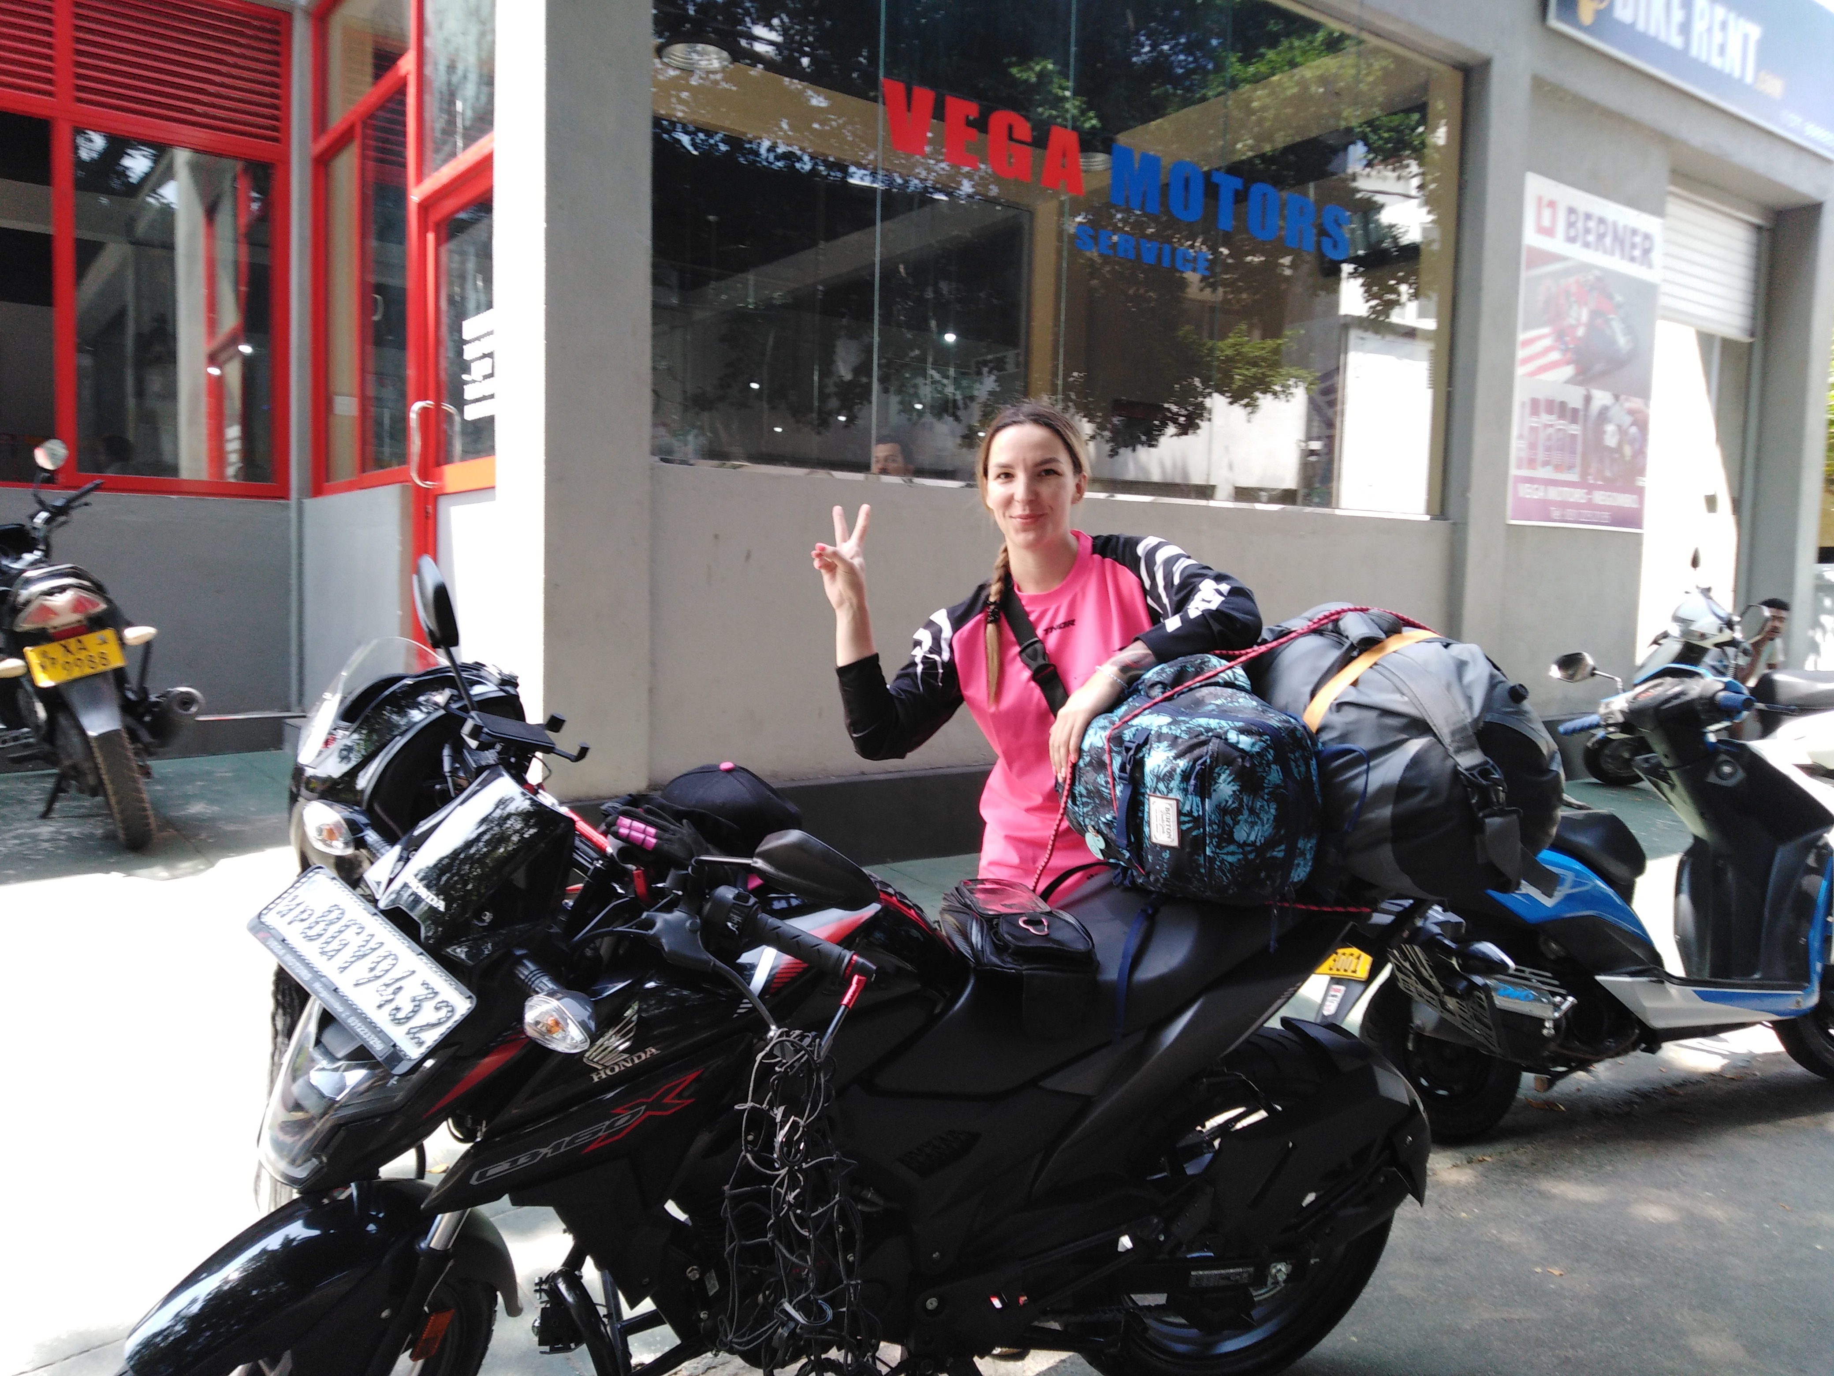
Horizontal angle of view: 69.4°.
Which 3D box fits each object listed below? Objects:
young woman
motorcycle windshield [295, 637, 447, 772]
[{"bbox_3d":[0.166,0.345,2.117,0.680,1.580,0.440,2,4,5],"label":"young woman"},{"bbox_3d":[-0.792,0.026,1.930,0.200,0.190,0.240,1,4,-6],"label":"motorcycle windshield"}]

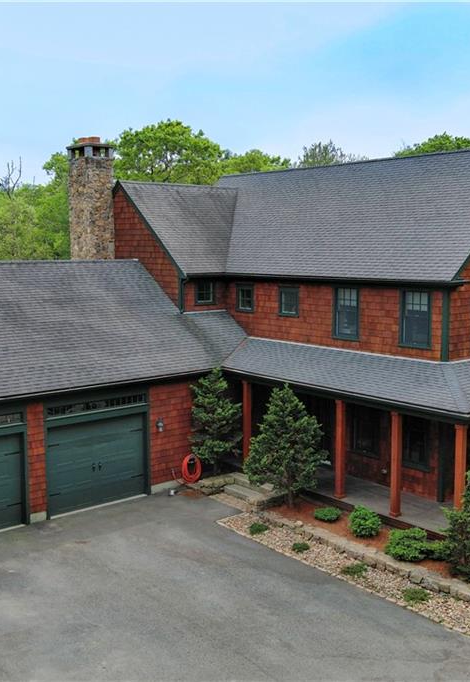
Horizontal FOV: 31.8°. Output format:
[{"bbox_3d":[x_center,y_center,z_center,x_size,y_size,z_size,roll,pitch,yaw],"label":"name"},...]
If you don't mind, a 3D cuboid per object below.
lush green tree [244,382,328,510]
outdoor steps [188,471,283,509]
[{"bbox_3d":[1.335,2.805,22.238,2.211,3.311,2.211,0,7,0],"label":"lush green tree"},{"bbox_3d":[0.143,4.277,23.810,1.500,0.460,2.500,-6,9,-39],"label":"outdoor steps"}]

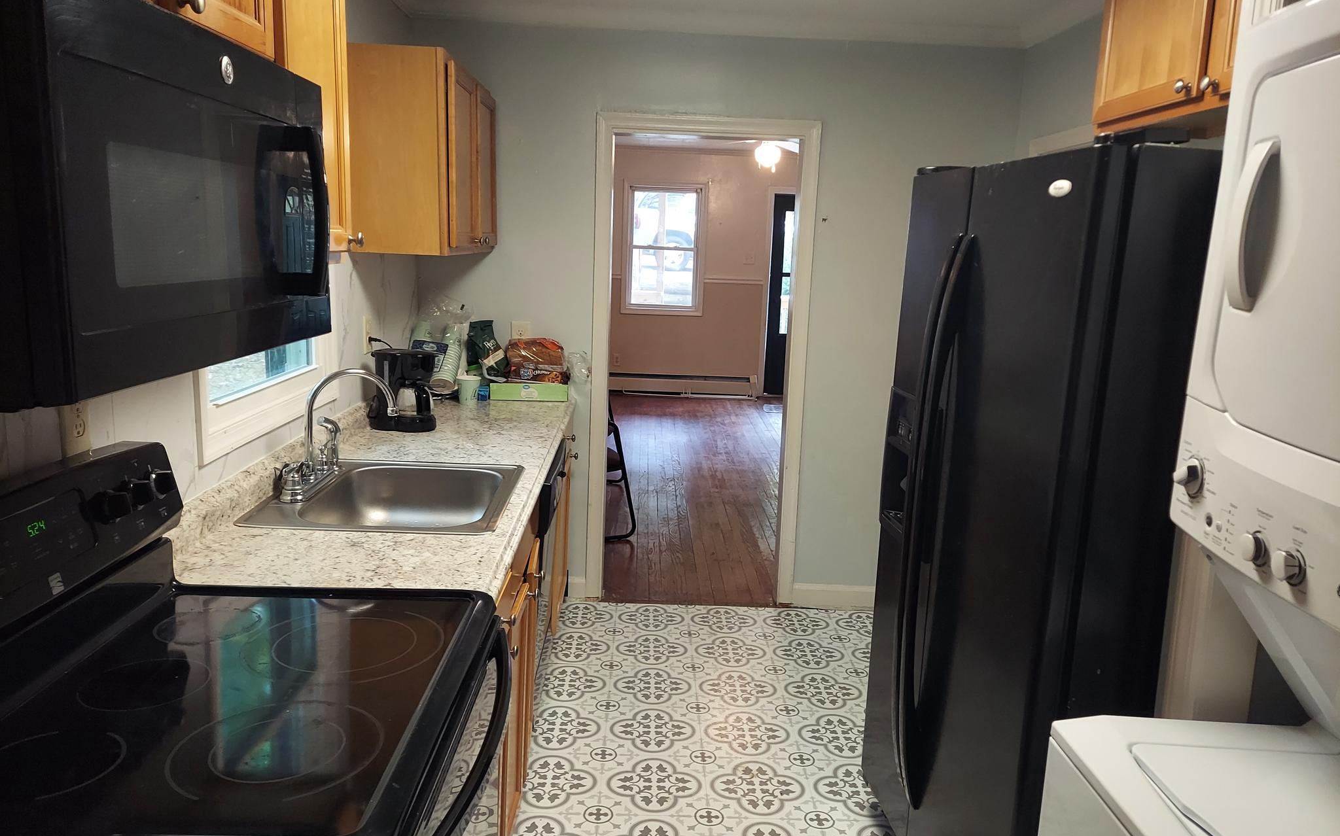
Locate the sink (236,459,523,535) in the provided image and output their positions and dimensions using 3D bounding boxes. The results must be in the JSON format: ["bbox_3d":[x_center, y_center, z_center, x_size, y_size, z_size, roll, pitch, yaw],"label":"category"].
[{"bbox_3d":[-0.679,0.268,2.345,0.555,0.170,0.630,2,11,-2],"label":"sink"}]

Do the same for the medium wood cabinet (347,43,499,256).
[{"bbox_3d":[-0.841,-0.895,3.284,0.325,0.615,0.900,2,11,-2],"label":"medium wood cabinet"}]

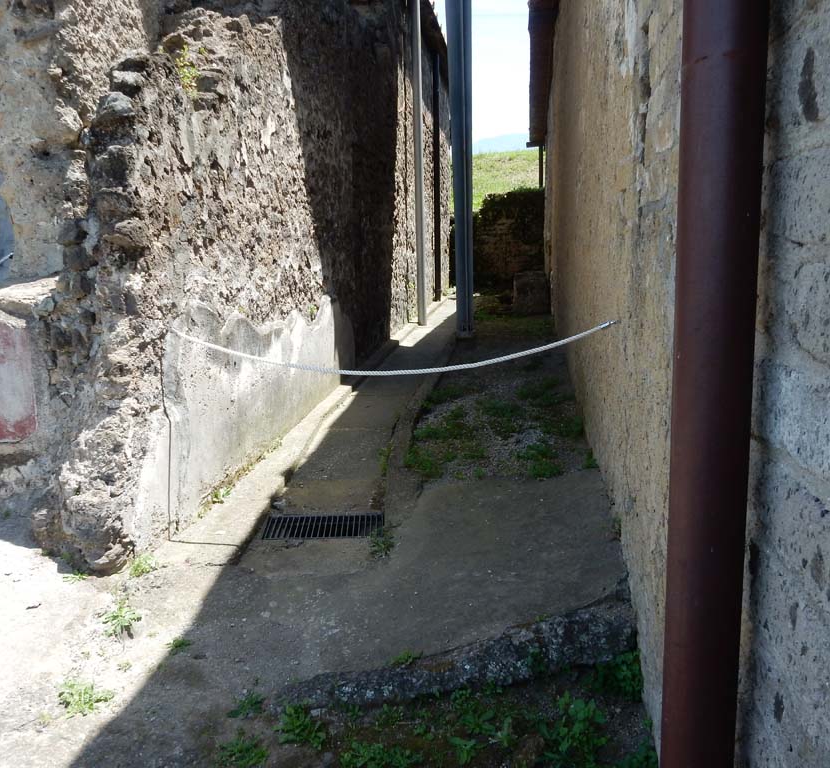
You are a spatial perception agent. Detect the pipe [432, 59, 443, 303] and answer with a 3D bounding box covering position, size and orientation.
[{"bbox_3d":[0.380,-3.555,13.000,0.110,4.200,0.110,0,11,9],"label":"pipe"}]

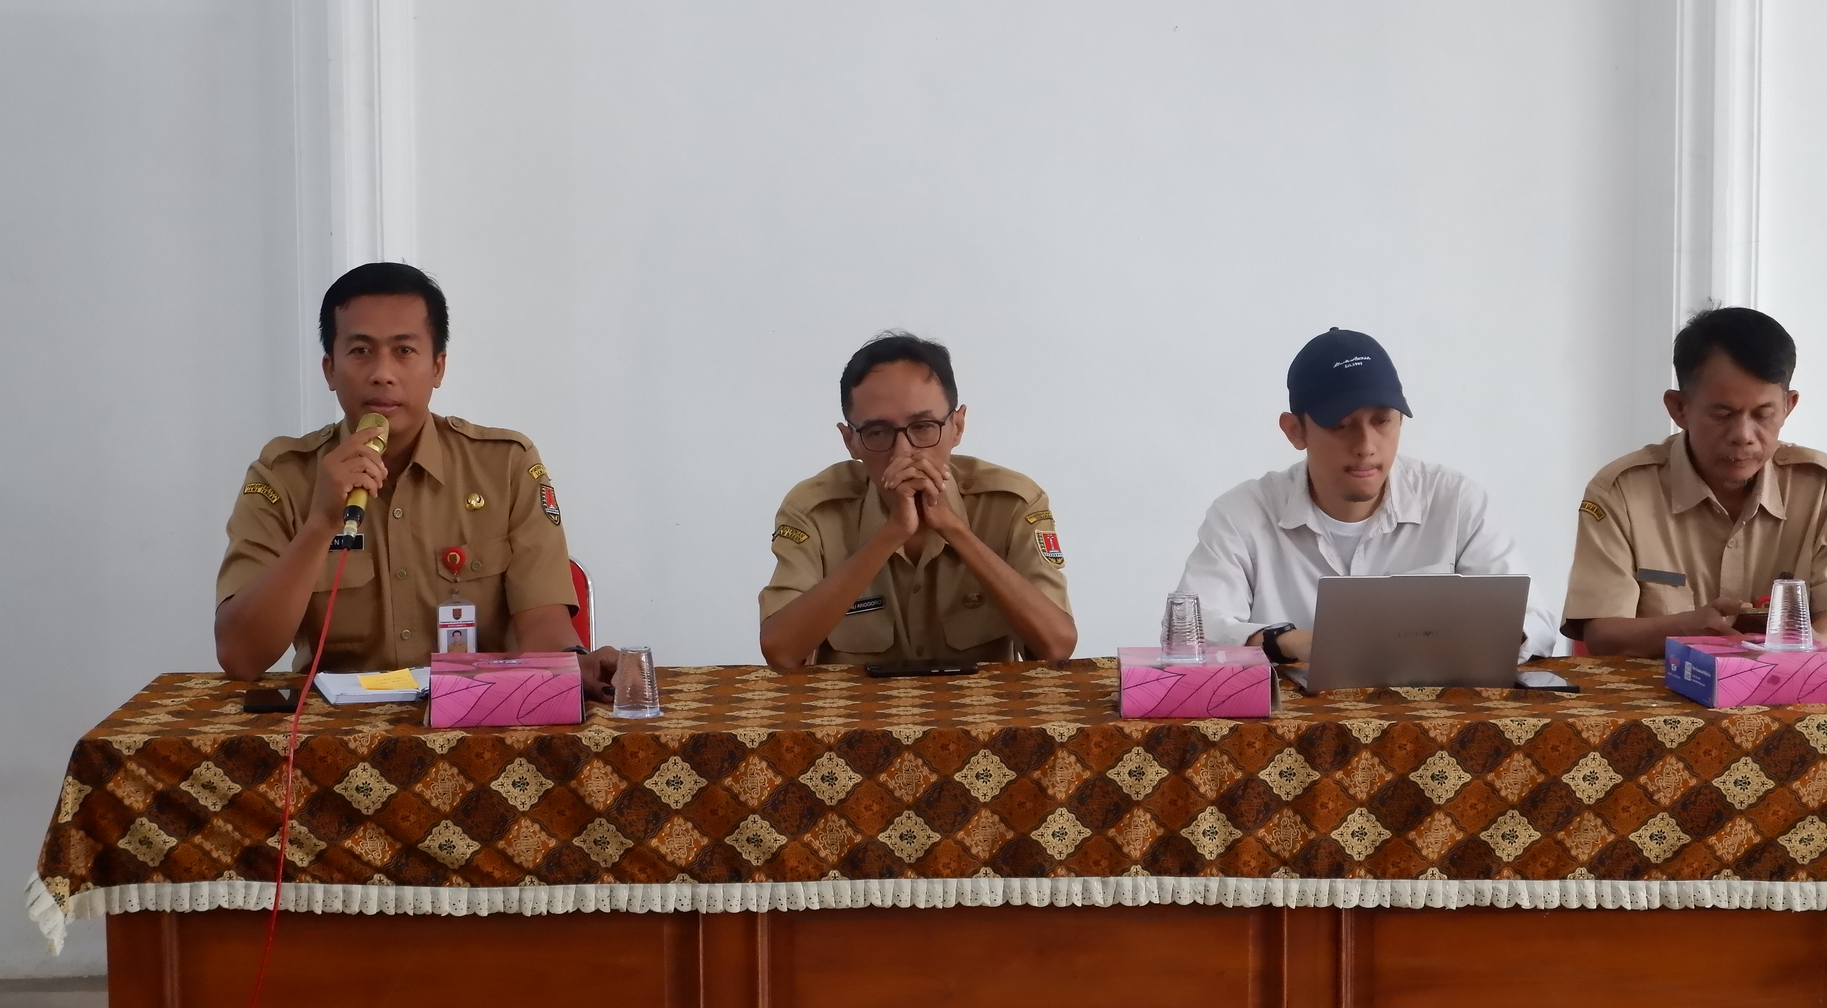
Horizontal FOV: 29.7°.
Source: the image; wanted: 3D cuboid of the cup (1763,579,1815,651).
[{"bbox_3d":[1.247,0.159,4.909,0.067,0.094,0.067,0,5,0],"label":"cup"}]

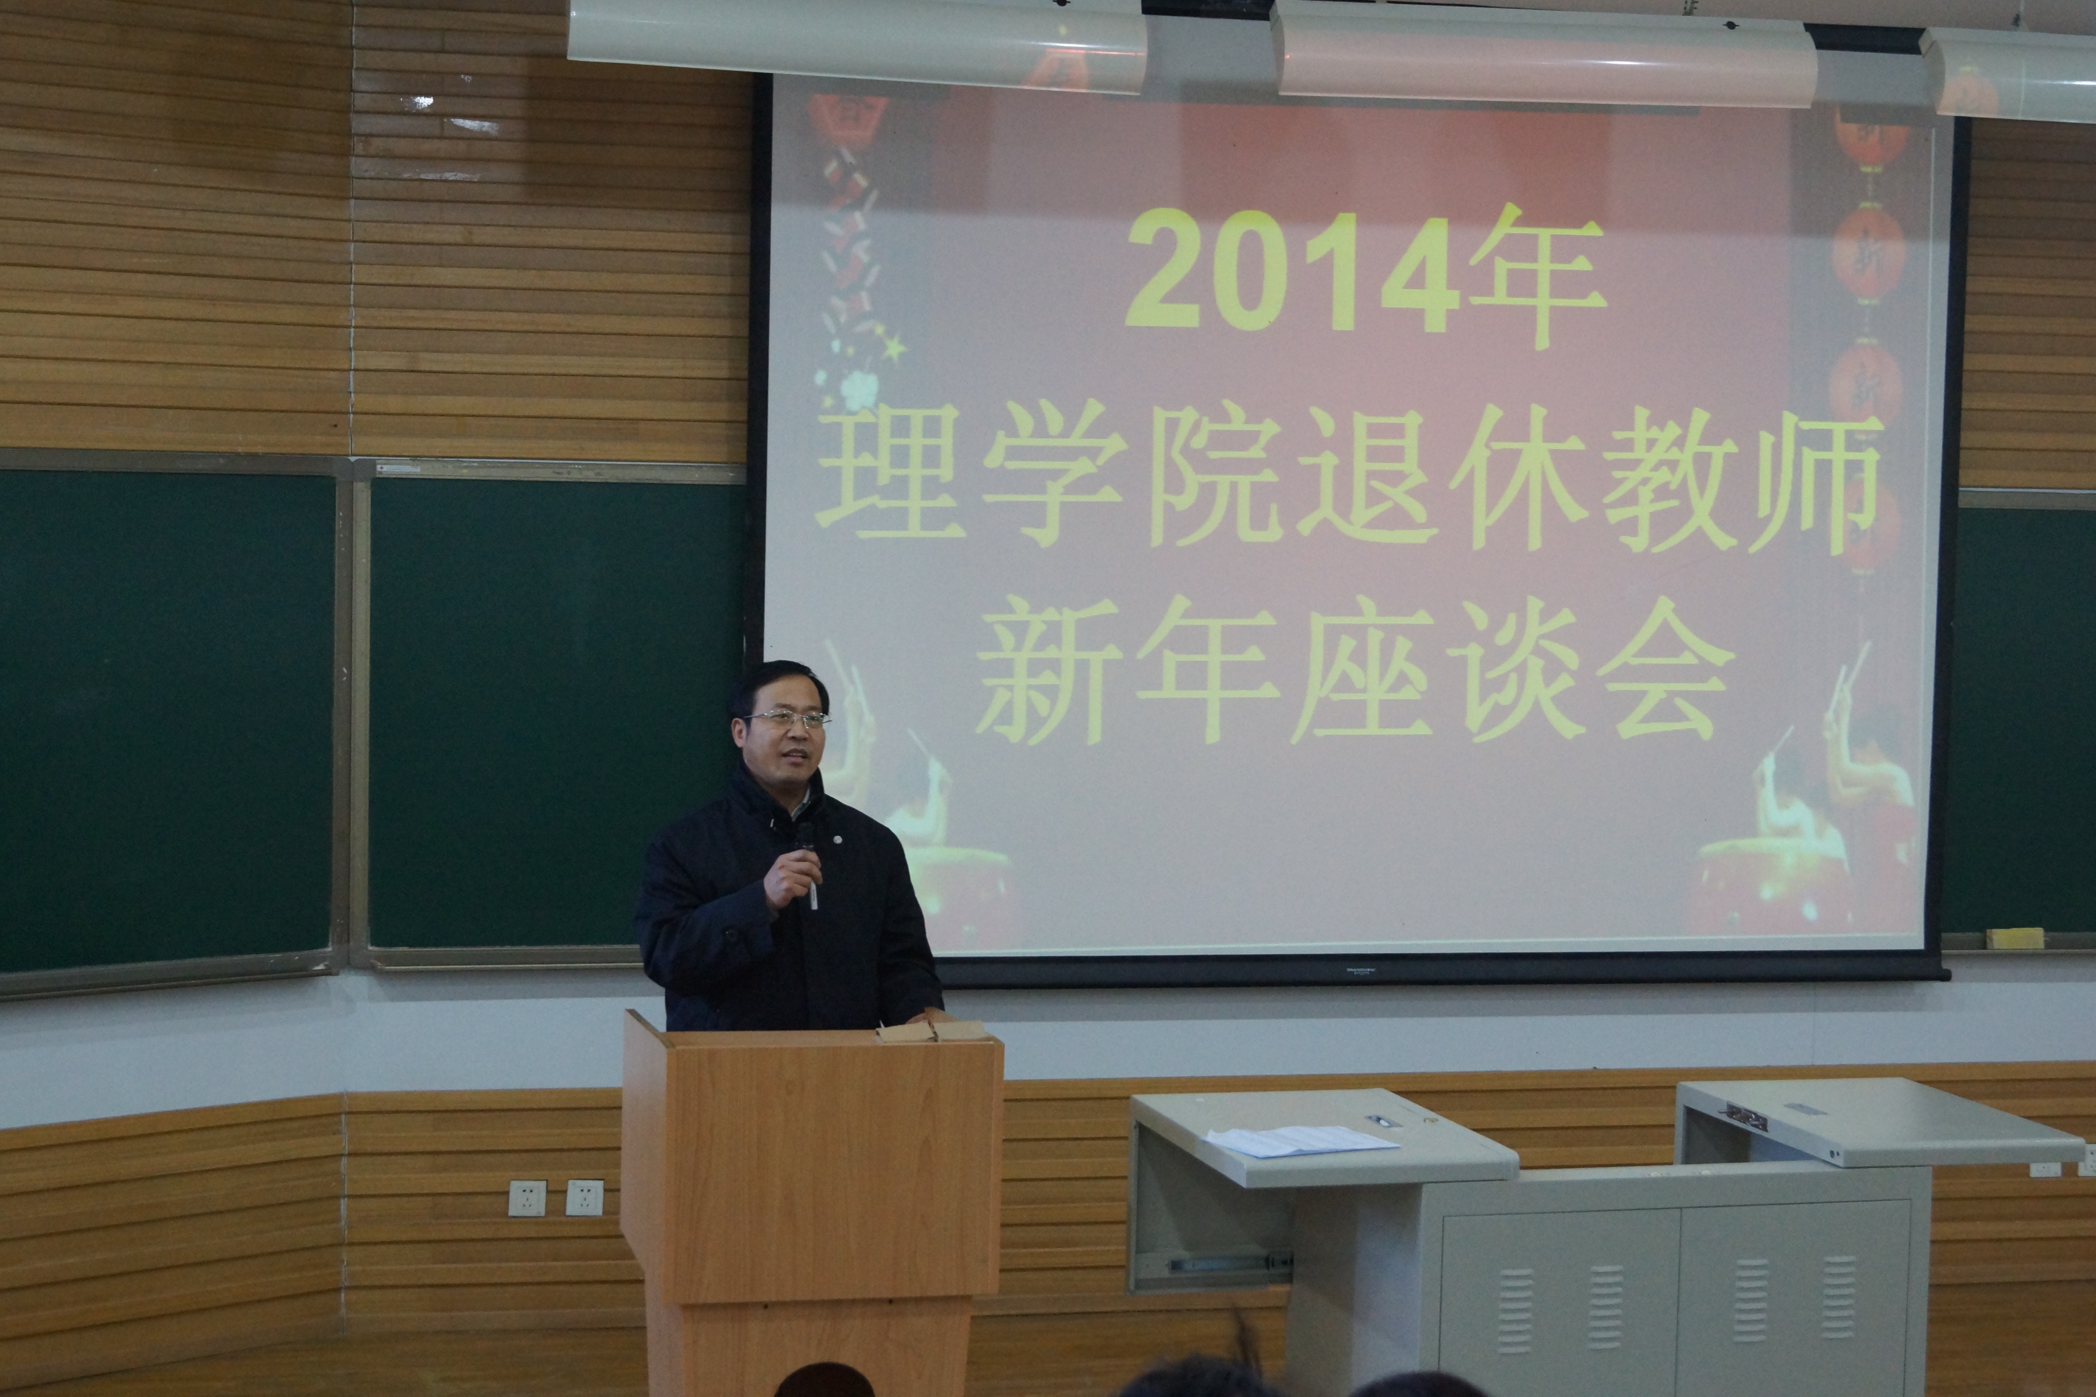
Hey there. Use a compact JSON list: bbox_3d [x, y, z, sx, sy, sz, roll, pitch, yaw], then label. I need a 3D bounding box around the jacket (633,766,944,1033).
[{"bbox_3d":[-0.483,0.520,6.505,0.550,0.780,0.380,0,4,-16],"label":"jacket"}]

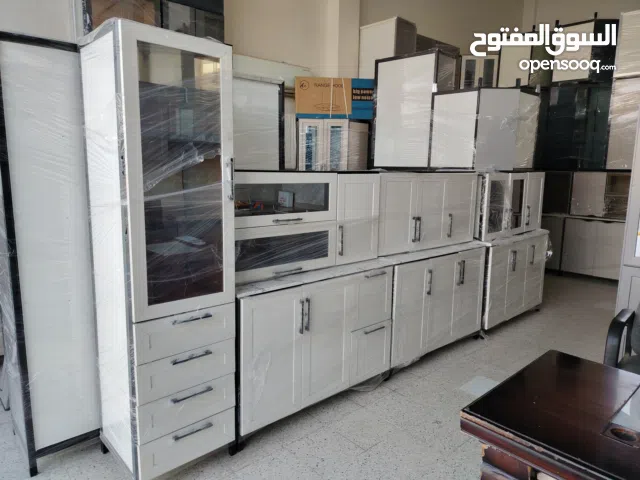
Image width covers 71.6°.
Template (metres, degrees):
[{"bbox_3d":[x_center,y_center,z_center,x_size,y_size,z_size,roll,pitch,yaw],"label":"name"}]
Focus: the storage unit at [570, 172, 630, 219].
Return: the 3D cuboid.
[{"bbox_3d":[3.903,-0.589,5.997,0.340,0.600,0.800,-7,12,-42],"label":"storage unit"}]

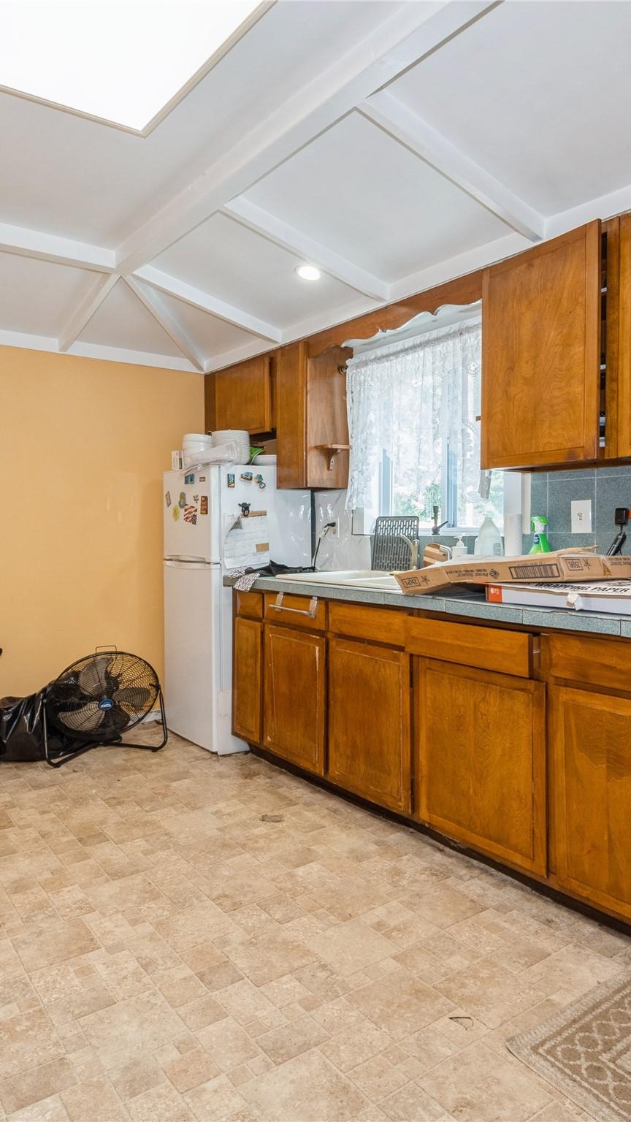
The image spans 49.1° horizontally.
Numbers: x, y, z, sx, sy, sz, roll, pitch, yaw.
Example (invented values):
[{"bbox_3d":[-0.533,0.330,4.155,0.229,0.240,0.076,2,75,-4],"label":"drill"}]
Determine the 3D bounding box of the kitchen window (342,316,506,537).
[{"bbox_3d":[0.497,-0.611,3.361,0.130,0.920,0.960,-2,3,-37],"label":"kitchen window"}]

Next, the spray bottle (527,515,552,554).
[{"bbox_3d":[0.867,-0.029,2.669,0.100,0.285,0.070,0,3,0],"label":"spray bottle"}]

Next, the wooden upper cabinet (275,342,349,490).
[{"bbox_3d":[-0.025,-0.764,3.728,0.295,0.750,0.285,-2,3,-37],"label":"wooden upper cabinet"}]

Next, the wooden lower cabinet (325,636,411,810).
[{"bbox_3d":[0.425,0.616,2.889,0.570,0.570,0.490,-2,3,-37],"label":"wooden lower cabinet"}]

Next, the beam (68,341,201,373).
[{"bbox_3d":[-1.053,-1.196,4.113,0.830,0.080,0.035,-2,3,-37],"label":"beam"}]

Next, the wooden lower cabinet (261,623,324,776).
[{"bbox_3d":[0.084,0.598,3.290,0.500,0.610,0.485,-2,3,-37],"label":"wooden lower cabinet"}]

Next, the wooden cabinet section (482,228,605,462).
[{"bbox_3d":[0.888,-0.708,2.487,0.315,0.750,0.470,-2,3,-37],"label":"wooden cabinet section"}]

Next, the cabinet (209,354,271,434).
[{"bbox_3d":[-0.358,-0.951,4.160,0.290,0.440,0.760,-2,3,-37],"label":"cabinet"}]

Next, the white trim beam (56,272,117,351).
[{"bbox_3d":[-1.162,-1.264,3.472,0.042,0.070,0.803,-2,-9,-37],"label":"white trim beam"}]

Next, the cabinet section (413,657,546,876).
[{"bbox_3d":[0.752,0.640,2.453,0.575,0.585,0.552,-2,3,-37],"label":"cabinet section"}]

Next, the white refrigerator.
[{"bbox_3d":[-0.444,0.224,3.925,0.600,1.485,0.615,-2,3,-37],"label":"white refrigerator"}]

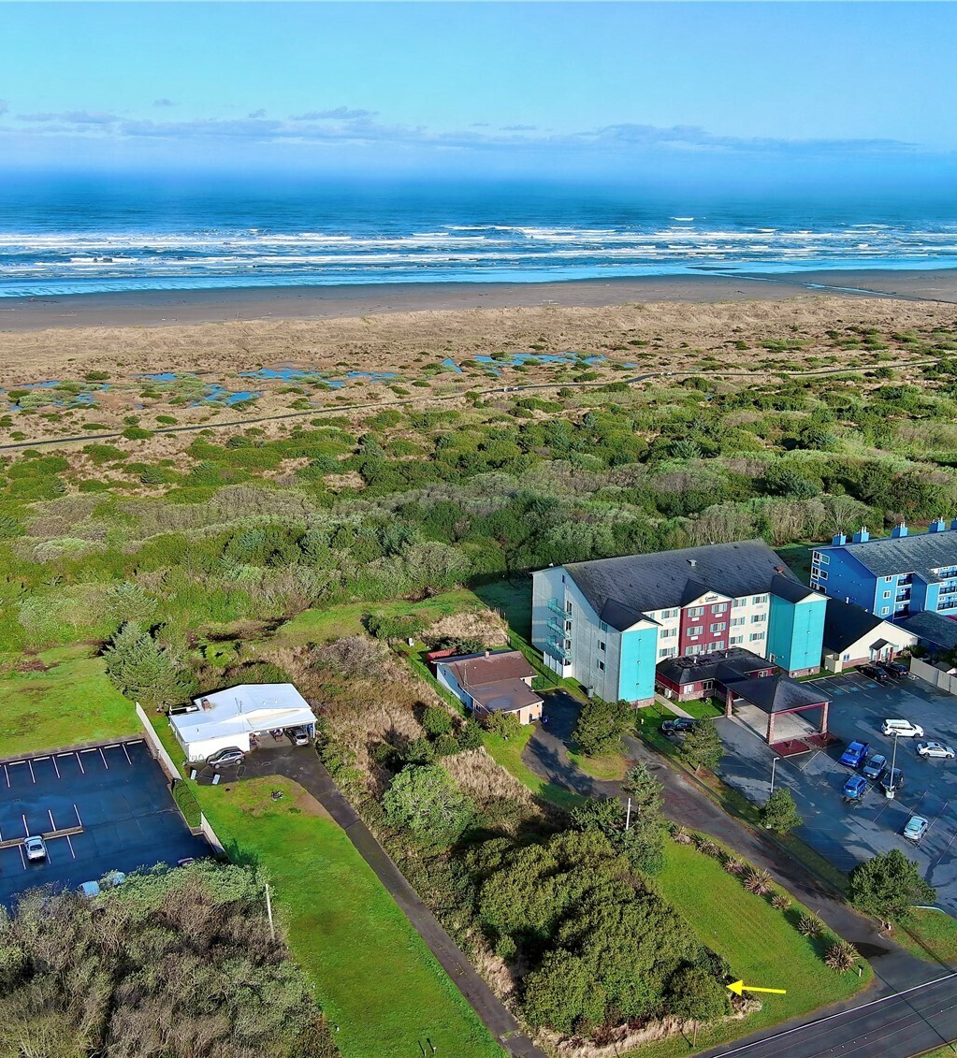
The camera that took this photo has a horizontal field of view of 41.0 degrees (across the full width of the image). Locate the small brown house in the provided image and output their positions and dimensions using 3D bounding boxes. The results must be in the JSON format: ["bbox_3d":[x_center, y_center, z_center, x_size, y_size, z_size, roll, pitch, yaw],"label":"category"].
[{"bbox_3d":[2.217,20.542,171.969,11.319,4.567,18.964,-7,17,-22],"label":"small brown house"}]

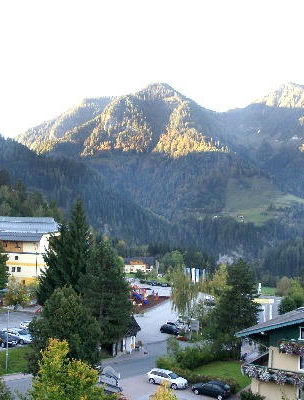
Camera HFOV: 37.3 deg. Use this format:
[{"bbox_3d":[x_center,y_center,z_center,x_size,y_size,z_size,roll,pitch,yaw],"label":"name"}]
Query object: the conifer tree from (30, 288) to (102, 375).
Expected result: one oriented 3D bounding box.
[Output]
[{"bbox_3d":[-10.508,15.359,55.276,8.600,10.000,8.600,2,-6,0],"label":"conifer tree"}]

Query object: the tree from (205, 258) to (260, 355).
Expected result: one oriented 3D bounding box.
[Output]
[{"bbox_3d":[10.414,13.864,57.500,6.700,12.778,6.700,1,-3,0],"label":"tree"}]

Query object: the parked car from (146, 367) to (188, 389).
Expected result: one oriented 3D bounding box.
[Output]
[{"bbox_3d":[1.620,18.800,47.500,4.500,1.460,1.780,-1,-3,27],"label":"parked car"}]

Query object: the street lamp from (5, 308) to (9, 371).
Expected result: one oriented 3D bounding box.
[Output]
[{"bbox_3d":[-16.439,16.040,51.300,0.300,6.897,0.300,1,-3,0],"label":"street lamp"}]

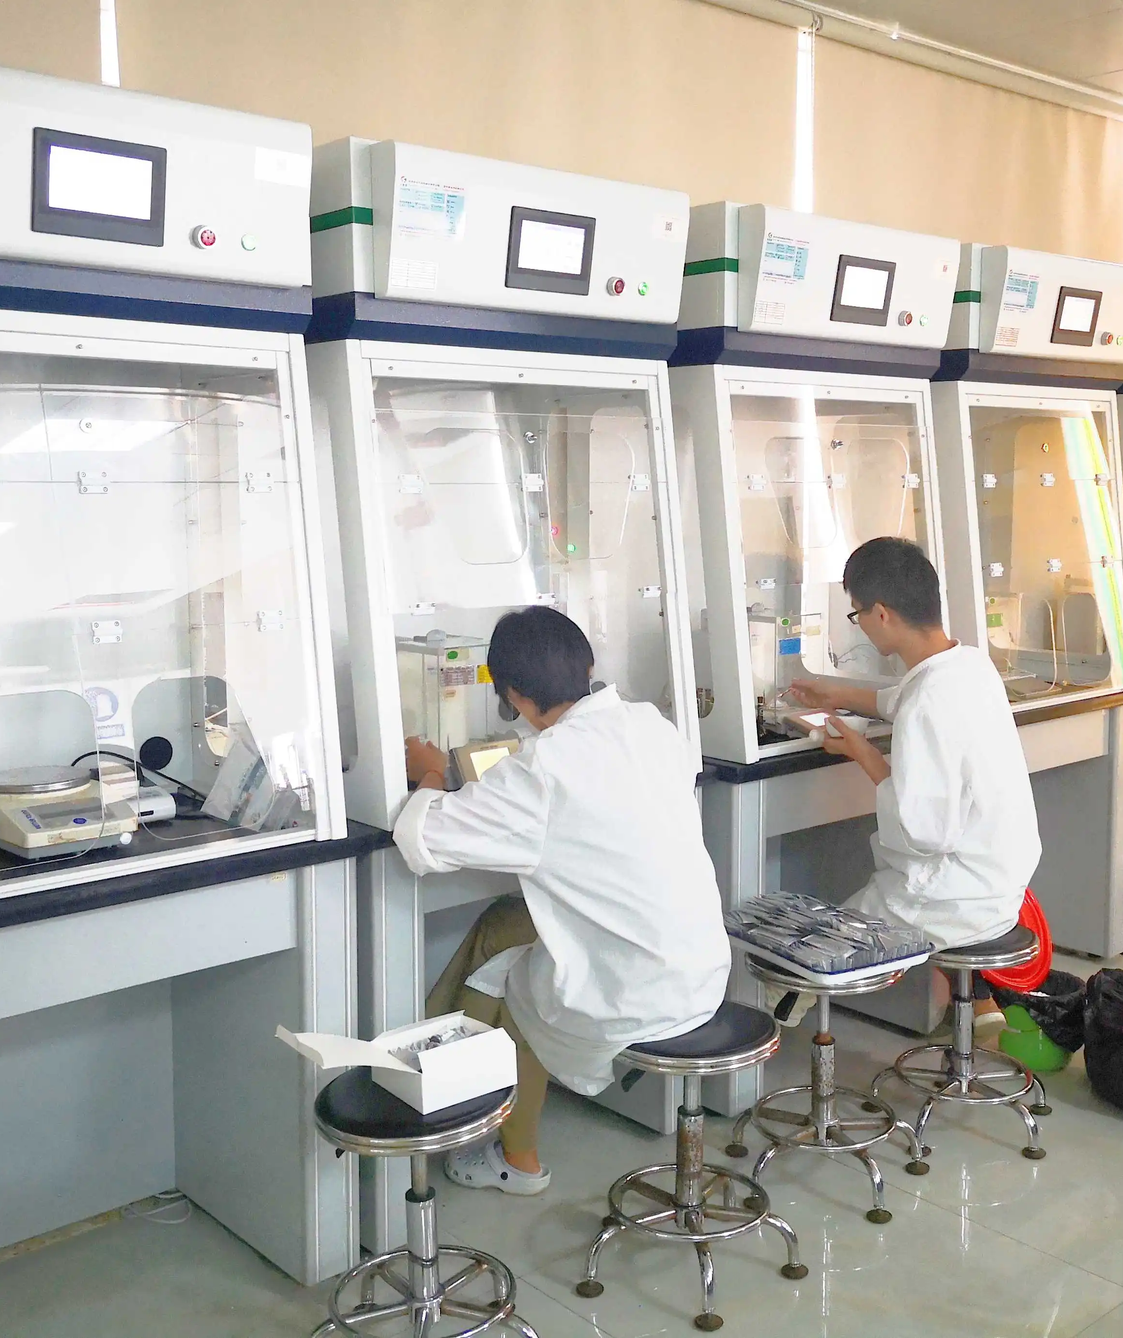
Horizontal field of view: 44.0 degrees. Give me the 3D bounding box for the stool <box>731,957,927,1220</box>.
[{"bbox_3d":[0.546,0.818,2.871,0.412,0.479,0.412,0,7,0],"label":"stool"}]

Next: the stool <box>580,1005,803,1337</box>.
[{"bbox_3d":[0.232,0.872,2.542,0.412,0.460,0.412,0,7,0],"label":"stool"}]

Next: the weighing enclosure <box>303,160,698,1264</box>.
[{"bbox_3d":[-0.191,0.029,2.963,0.897,2.028,0.614,-7,10,-40],"label":"weighing enclosure"}]

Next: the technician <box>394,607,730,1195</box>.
[{"bbox_3d":[0.019,0.495,2.546,0.600,1.220,0.700,-7,10,-44],"label":"technician"}]

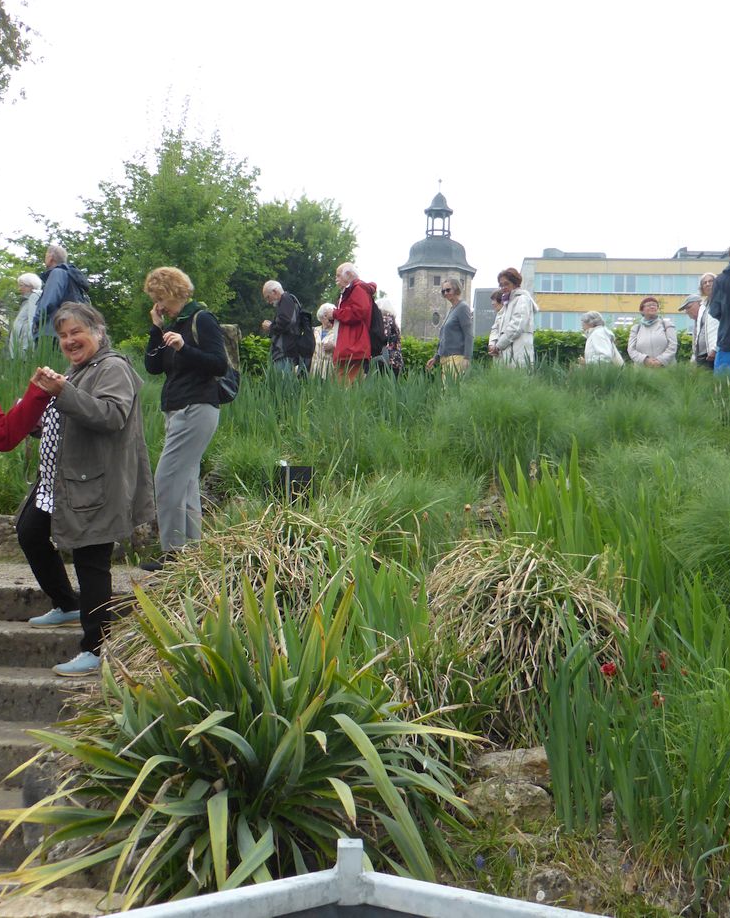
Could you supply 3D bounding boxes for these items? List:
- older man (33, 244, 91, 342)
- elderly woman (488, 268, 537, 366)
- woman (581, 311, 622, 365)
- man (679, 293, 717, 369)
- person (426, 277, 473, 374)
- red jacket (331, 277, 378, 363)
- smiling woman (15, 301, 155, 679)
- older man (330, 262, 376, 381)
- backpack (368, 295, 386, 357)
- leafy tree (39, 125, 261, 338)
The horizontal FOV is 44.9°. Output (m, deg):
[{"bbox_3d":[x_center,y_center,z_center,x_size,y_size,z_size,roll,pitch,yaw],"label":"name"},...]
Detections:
[{"bbox_3d":[-2.967,-1.200,8.531,0.460,1.760,0.550,0,-5,12],"label":"older man"},{"bbox_3d":[1.451,-1.046,8.536,0.420,1.640,0.500,3,-5,-30],"label":"elderly woman"},{"bbox_3d":[2.291,-0.686,8.555,0.440,1.520,0.470,-2,-4,28],"label":"woman"},{"bbox_3d":[3.485,-0.914,9.235,0.420,1.660,0.500,2,-5,-12],"label":"man"},{"bbox_3d":[0.861,-0.994,8.851,0.420,1.650,0.480,2,-4,-29],"label":"person"},{"bbox_3d":[-0.111,-1.340,8.550,0.440,0.800,0.560,2,-5,-12],"label":"red jacket"},{"bbox_3d":[-1.186,0.124,3.703,0.580,1.570,0.520,3,-4,-40],"label":"smiling woman"},{"bbox_3d":[-0.126,-1.035,8.532,0.460,1.740,0.550,2,-5,-12],"label":"older man"},{"bbox_3d":[0.093,-1.294,8.700,0.210,0.520,0.310,1,-3,-13],"label":"backpack"},{"bbox_3d":[-4.367,-2.992,17.707,5.000,7.500,5.000,0,-5,12],"label":"leafy tree"}]

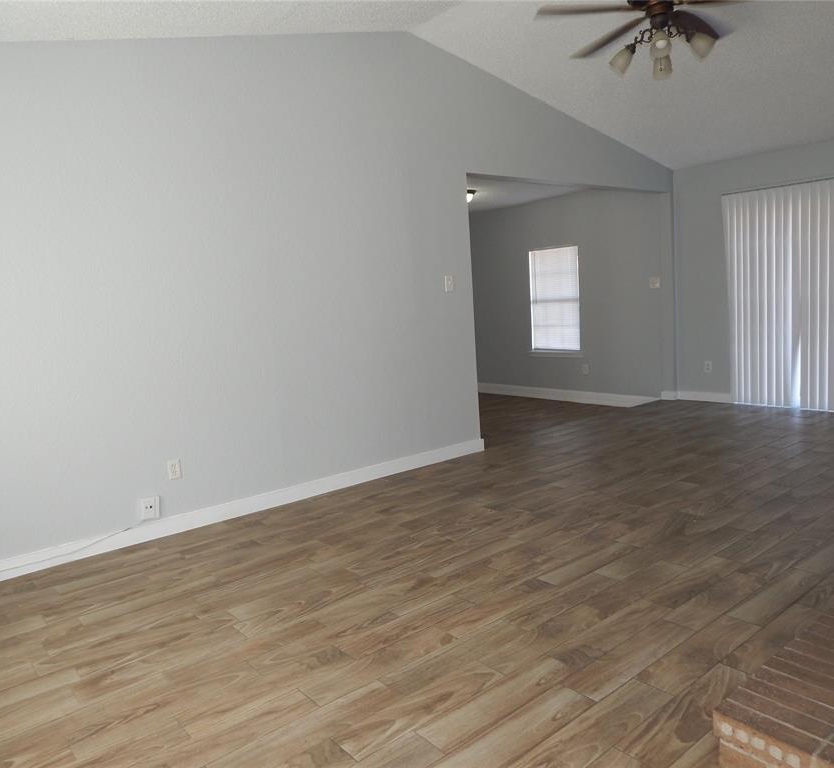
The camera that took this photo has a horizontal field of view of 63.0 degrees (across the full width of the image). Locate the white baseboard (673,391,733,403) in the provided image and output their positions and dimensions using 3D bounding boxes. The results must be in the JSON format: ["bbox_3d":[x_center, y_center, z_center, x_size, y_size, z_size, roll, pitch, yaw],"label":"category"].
[{"bbox_3d":[3.064,0.138,7.248,0.018,0.097,0.626,-10,9,-39],"label":"white baseboard"}]

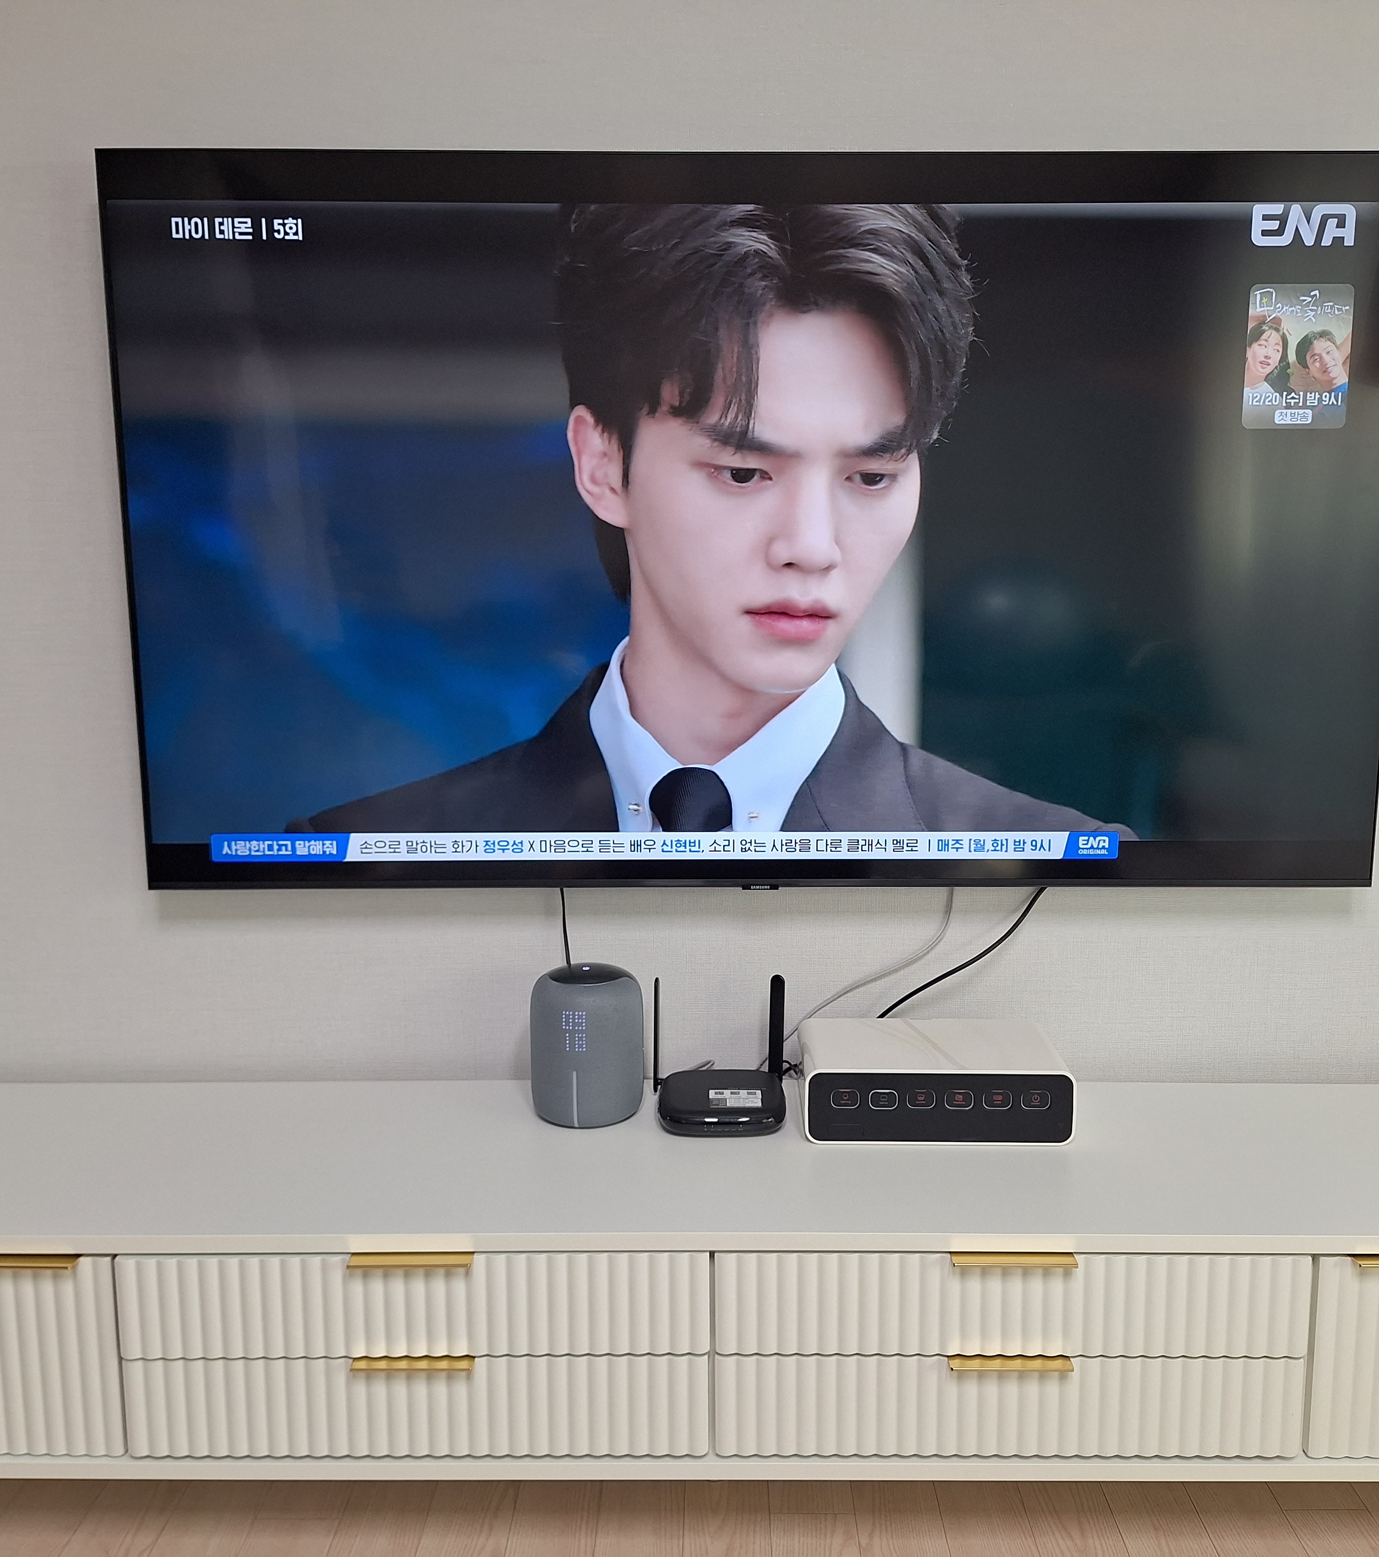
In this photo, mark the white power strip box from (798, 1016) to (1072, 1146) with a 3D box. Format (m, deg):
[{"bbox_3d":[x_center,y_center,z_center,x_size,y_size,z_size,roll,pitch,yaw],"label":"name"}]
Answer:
[{"bbox_3d":[0.282,0.353,1.615,0.295,0.086,0.168,0,10,2],"label":"white power strip box"}]

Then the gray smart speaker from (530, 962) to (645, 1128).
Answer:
[{"bbox_3d":[-0.127,0.325,1.701,0.139,0.173,0.139,0,10,0],"label":"gray smart speaker"}]

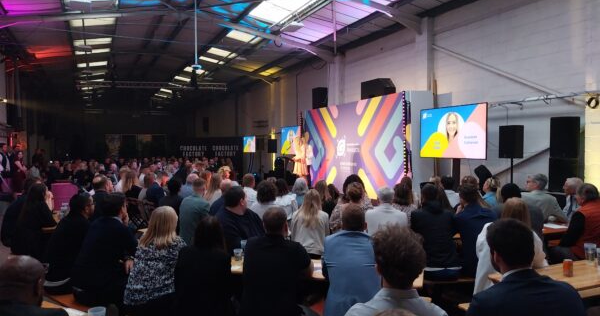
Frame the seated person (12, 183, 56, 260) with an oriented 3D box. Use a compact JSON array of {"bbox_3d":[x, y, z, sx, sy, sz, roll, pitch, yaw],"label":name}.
[{"bbox_3d":[-2.880,0.932,5.121,0.720,1.240,0.520,-1,2,-42],"label":"seated person"}]

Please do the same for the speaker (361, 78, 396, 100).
[{"bbox_3d":[2.029,-1.700,11.367,0.480,0.520,0.700,-1,2,-40],"label":"speaker"}]

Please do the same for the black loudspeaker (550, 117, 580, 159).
[{"bbox_3d":[4.240,-0.310,7.200,0.400,0.650,0.410,-1,1,-43],"label":"black loudspeaker"}]

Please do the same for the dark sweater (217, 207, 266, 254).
[{"bbox_3d":[-0.545,0.771,4.237,0.520,0.660,0.380,0,1,18],"label":"dark sweater"}]

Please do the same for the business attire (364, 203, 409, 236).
[{"bbox_3d":[0.865,0.764,4.567,0.470,0.660,0.360,0,1,-5],"label":"business attire"}]

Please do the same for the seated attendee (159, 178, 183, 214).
[{"bbox_3d":[-1.740,0.900,6.400,0.470,1.260,0.720,1,1,28],"label":"seated attendee"}]

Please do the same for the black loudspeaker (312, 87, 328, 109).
[{"bbox_3d":[0.700,-1.990,15.200,0.440,0.720,0.440,-1,1,-35],"label":"black loudspeaker"}]

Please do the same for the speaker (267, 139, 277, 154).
[{"bbox_3d":[-1.144,-0.437,18.595,0.370,0.580,0.360,0,1,22],"label":"speaker"}]

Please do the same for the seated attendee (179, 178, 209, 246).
[{"bbox_3d":[-1.300,0.898,5.820,0.500,1.280,0.700,1,1,28],"label":"seated attendee"}]

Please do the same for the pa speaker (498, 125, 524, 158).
[{"bbox_3d":[3.720,-0.285,7.950,0.360,0.580,0.370,0,1,-18],"label":"pa speaker"}]

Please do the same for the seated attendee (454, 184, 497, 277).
[{"bbox_3d":[1.610,0.900,4.320,0.500,1.320,0.750,0,1,-12],"label":"seated attendee"}]

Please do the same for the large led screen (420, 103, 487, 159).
[{"bbox_3d":[2.928,-0.480,8.656,0.070,0.990,1.740,-1,1,-25],"label":"large led screen"}]

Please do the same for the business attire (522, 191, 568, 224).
[{"bbox_3d":[3.100,0.710,5.700,0.510,0.600,0.400,-1,1,-38],"label":"business attire"}]

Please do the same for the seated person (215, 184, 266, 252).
[{"bbox_3d":[-0.470,0.910,4.250,0.540,1.300,0.750,1,1,32],"label":"seated person"}]

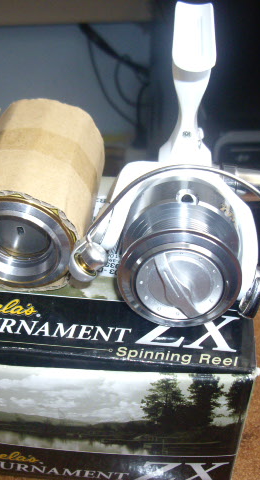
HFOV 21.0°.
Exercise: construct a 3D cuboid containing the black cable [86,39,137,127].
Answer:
[{"bbox_3d":[-0.035,-0.301,1.345,0.097,0.175,0.060,-3,39,-5],"label":"black cable"}]

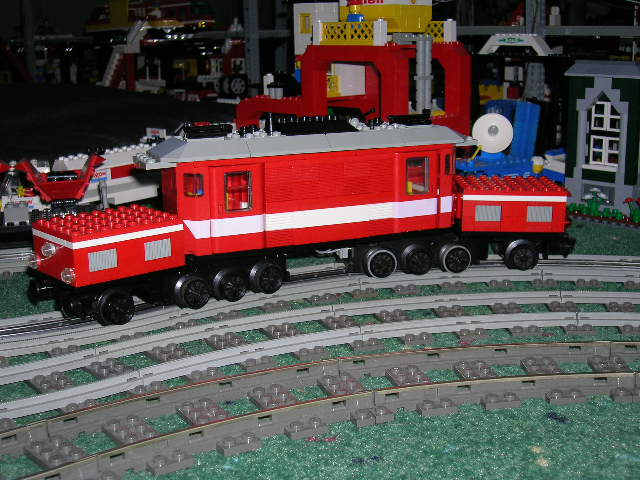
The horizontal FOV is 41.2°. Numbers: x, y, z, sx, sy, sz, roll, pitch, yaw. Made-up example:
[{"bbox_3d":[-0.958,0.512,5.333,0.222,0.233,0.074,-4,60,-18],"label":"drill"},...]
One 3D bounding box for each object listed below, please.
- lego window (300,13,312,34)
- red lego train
[{"bbox_3d":[-0.011,-0.217,0.853,0.016,0.019,0.008,11,17,39],"label":"lego window"},{"bbox_3d":[0.003,-0.024,0.507,0.342,0.104,0.072,-6,14,-21],"label":"red lego train"}]

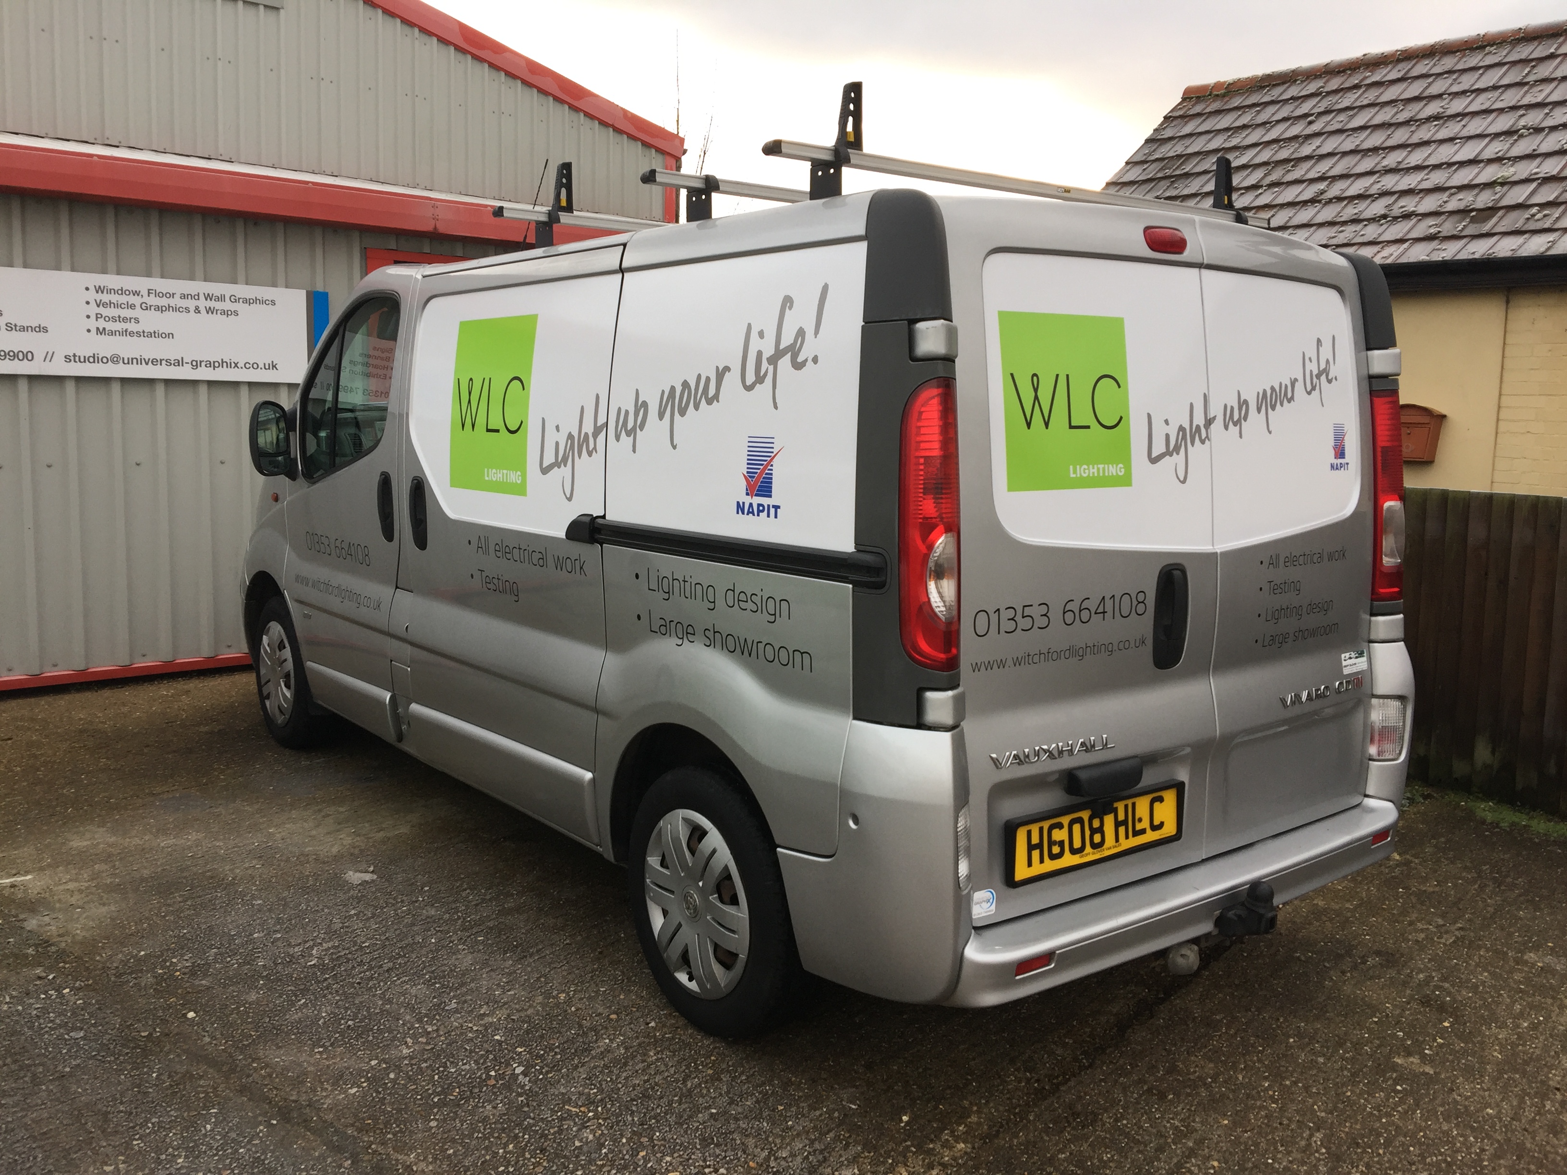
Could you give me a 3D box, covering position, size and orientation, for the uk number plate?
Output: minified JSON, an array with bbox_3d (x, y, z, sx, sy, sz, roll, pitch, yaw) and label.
[{"bbox_3d":[0.655,0.506,2.738,0.535,0.128,0.025,-5,7,-37],"label":"uk number plate"}]

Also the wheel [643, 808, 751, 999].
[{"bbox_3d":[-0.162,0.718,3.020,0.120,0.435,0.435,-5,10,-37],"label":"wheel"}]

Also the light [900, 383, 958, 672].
[{"bbox_3d":[0.266,-0.111,2.419,0.125,0.540,0.090,-5,6,-37],"label":"light"}]

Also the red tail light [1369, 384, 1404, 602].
[{"bbox_3d":[1.553,-0.234,3.401,0.125,0.540,0.090,-5,6,-37],"label":"red tail light"}]

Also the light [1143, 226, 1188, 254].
[{"bbox_3d":[0.812,-0.738,2.790,0.142,0.052,0.027,-5,-1,-37],"label":"light"}]

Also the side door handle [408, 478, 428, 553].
[{"bbox_3d":[-1.121,-0.226,4.035,0.038,0.225,0.075,-5,10,-37],"label":"side door handle"}]

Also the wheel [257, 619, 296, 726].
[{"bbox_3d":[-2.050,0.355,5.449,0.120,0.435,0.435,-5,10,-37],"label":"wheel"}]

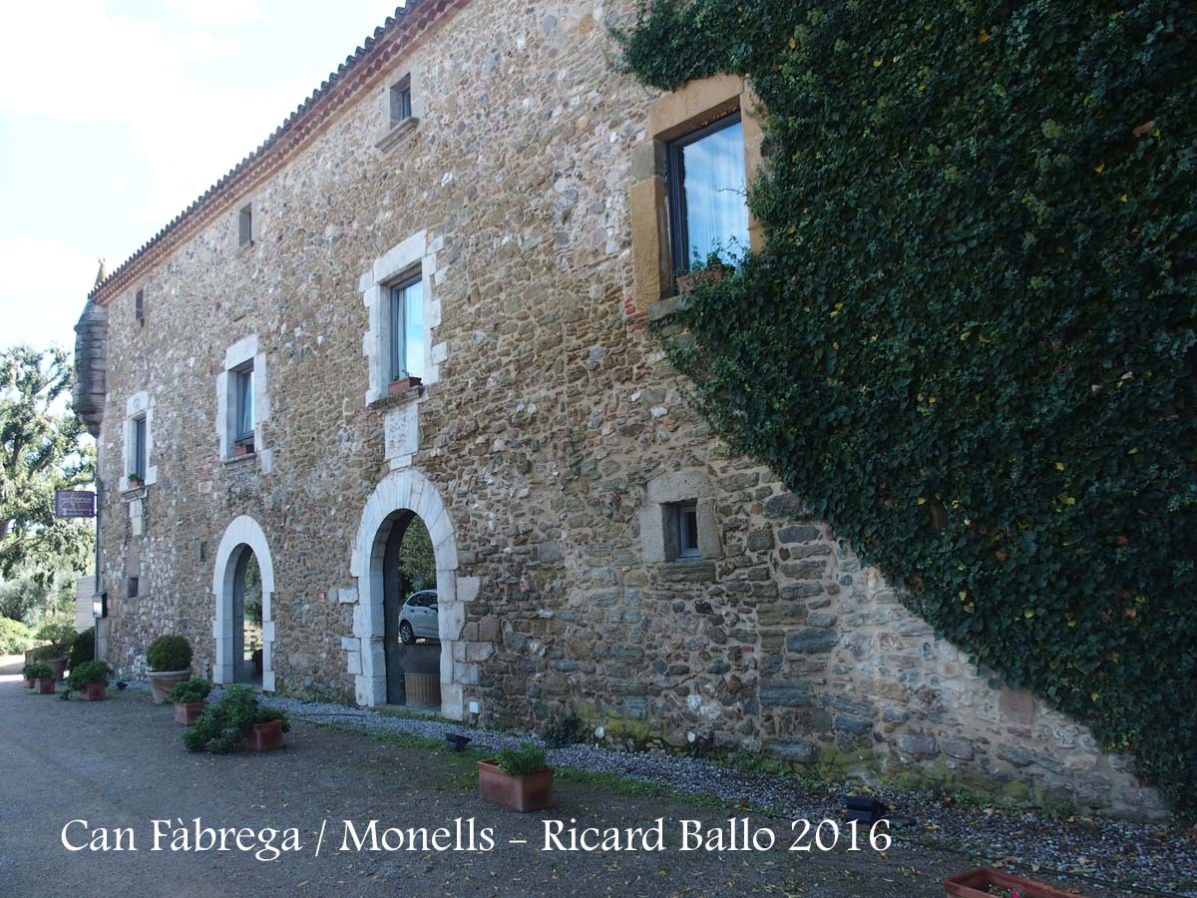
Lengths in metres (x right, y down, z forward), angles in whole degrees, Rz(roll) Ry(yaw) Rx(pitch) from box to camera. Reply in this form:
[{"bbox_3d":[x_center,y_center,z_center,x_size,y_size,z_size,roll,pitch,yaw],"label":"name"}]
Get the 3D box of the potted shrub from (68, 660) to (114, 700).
[{"bbox_3d":[-8.208,3.729,15.694,0.550,0.640,0.720,4,-10,-42],"label":"potted shrub"}]

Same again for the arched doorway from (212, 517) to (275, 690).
[{"bbox_3d":[-5.868,2.542,16.222,0.280,2.840,2.550,4,-10,-42],"label":"arched doorway"}]

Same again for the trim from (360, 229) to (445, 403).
[{"bbox_3d":[-2.557,-1.715,12.894,0.240,2.050,2.100,4,-10,-42],"label":"trim"}]

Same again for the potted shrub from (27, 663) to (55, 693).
[{"bbox_3d":[-9.706,4.008,16.918,0.340,0.460,0.680,3,-10,-41],"label":"potted shrub"}]

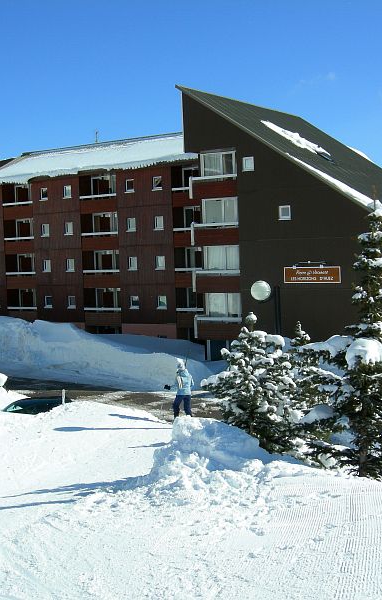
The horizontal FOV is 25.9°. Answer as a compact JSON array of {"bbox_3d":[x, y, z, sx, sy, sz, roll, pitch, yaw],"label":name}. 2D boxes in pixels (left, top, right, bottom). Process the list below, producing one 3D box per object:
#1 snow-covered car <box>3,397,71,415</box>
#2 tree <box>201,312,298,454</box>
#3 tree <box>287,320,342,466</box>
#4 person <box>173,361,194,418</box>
[{"bbox_3d":[-5.551,4.308,29.596,4.100,1.430,1.720,-4,4,-27],"label":"snow-covered car"},{"bbox_3d":[0.965,1.420,13.500,1.550,2.450,1.550,-2,3,0],"label":"tree"},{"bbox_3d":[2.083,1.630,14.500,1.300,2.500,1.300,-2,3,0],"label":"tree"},{"bbox_3d":[-0.214,2.399,22.300,0.450,1.680,0.550,-1,3,18],"label":"person"}]

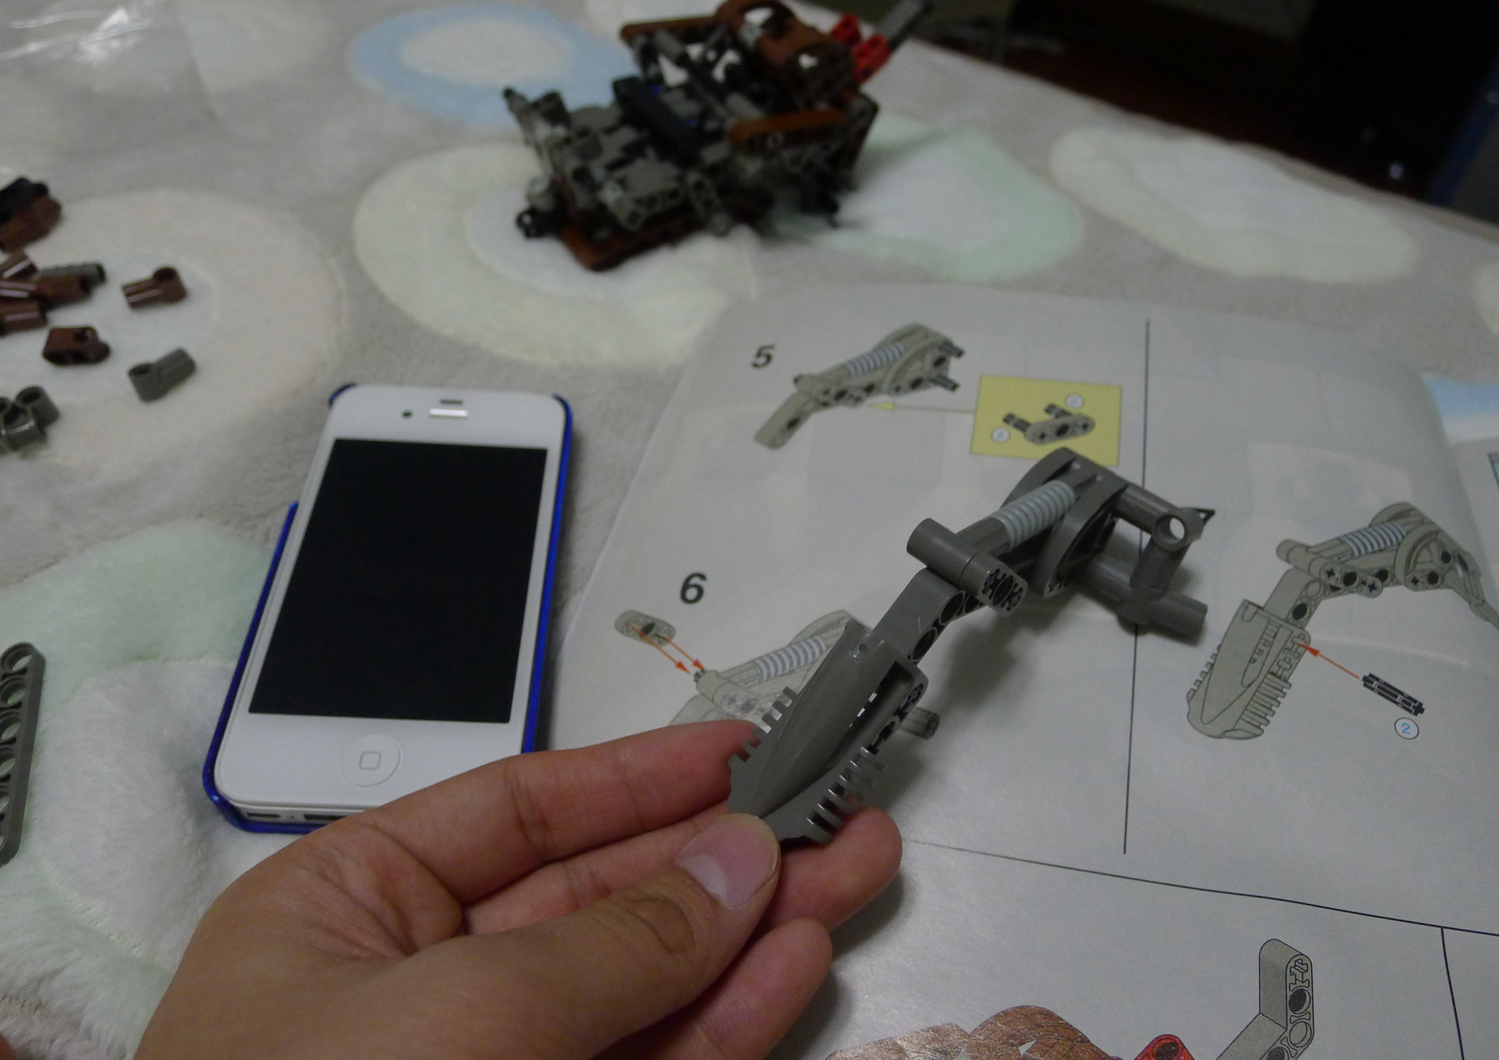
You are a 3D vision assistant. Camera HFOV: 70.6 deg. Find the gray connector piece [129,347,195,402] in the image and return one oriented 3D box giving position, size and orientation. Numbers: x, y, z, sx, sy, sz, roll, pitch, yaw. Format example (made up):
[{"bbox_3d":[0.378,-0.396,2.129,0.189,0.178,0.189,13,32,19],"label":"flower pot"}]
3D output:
[{"bbox_3d":[-0.156,-0.041,0.282,0.007,0.008,0.016,37,55,24],"label":"gray connector piece"}]

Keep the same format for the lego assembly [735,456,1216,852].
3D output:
[{"bbox_3d":[0.042,0.025,0.195,0.103,0.034,0.042,-37,53,-16],"label":"lego assembly"}]

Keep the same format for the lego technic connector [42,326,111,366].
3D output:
[{"bbox_3d":[-0.182,-0.049,0.287,0.016,0.008,0.009,-3,49,-8],"label":"lego technic connector"}]

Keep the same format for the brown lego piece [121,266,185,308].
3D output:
[{"bbox_3d":[-0.171,-0.069,0.305,0.016,0.008,0.007,-23,55,-24],"label":"brown lego piece"}]

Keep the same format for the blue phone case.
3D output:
[{"bbox_3d":[-0.074,0.011,0.236,0.061,0.011,0.117,3,50,-5],"label":"blue phone case"}]

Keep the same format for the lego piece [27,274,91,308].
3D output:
[{"bbox_3d":[-0.196,-0.068,0.300,0.016,0.008,0.008,-20,53,-21],"label":"lego piece"}]

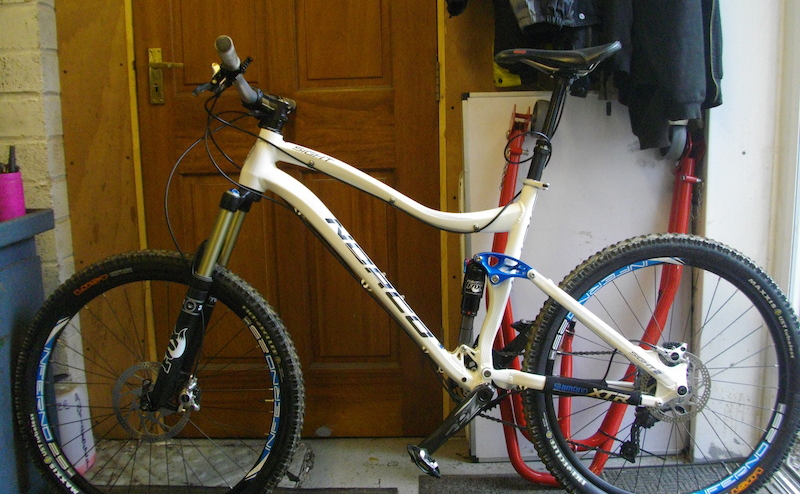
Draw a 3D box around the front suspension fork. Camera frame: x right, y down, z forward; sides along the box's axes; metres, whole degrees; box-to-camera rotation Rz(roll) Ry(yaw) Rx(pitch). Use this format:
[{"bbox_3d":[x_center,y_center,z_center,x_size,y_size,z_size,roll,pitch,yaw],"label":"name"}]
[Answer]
[{"bbox_3d":[-0.428,0.108,1.640,0.105,0.500,0.172,22,3,0],"label":"front suspension fork"}]

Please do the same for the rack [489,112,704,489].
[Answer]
[{"bbox_3d":[0.518,0.129,1.930,0.530,0.940,0.190,-1,-2,0],"label":"rack"}]

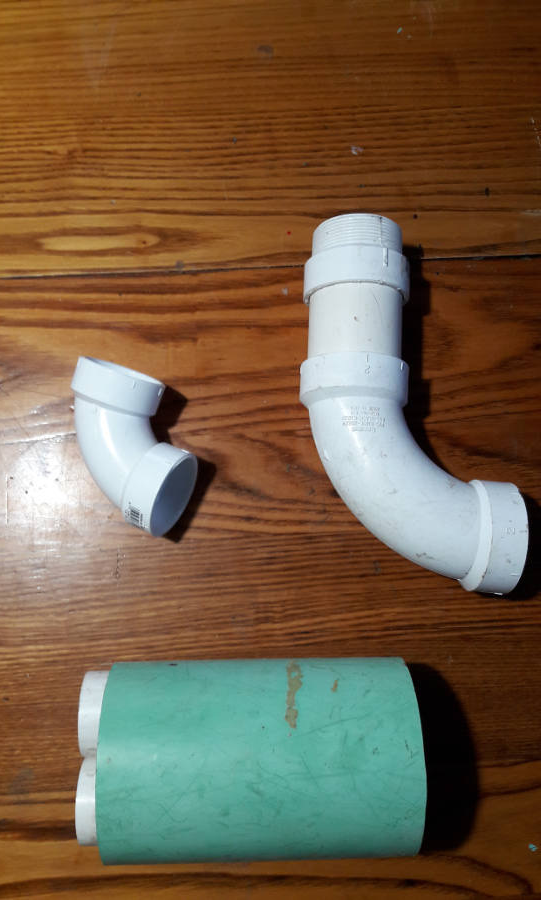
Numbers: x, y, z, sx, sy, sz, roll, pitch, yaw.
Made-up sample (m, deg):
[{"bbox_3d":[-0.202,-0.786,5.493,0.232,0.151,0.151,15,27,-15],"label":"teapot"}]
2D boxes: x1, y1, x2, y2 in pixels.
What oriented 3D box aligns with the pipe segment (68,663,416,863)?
[{"bbox_3d":[-0.015,0.178,0.423,0.187,0.107,0.107,-1,82,-2],"label":"pipe segment"}]

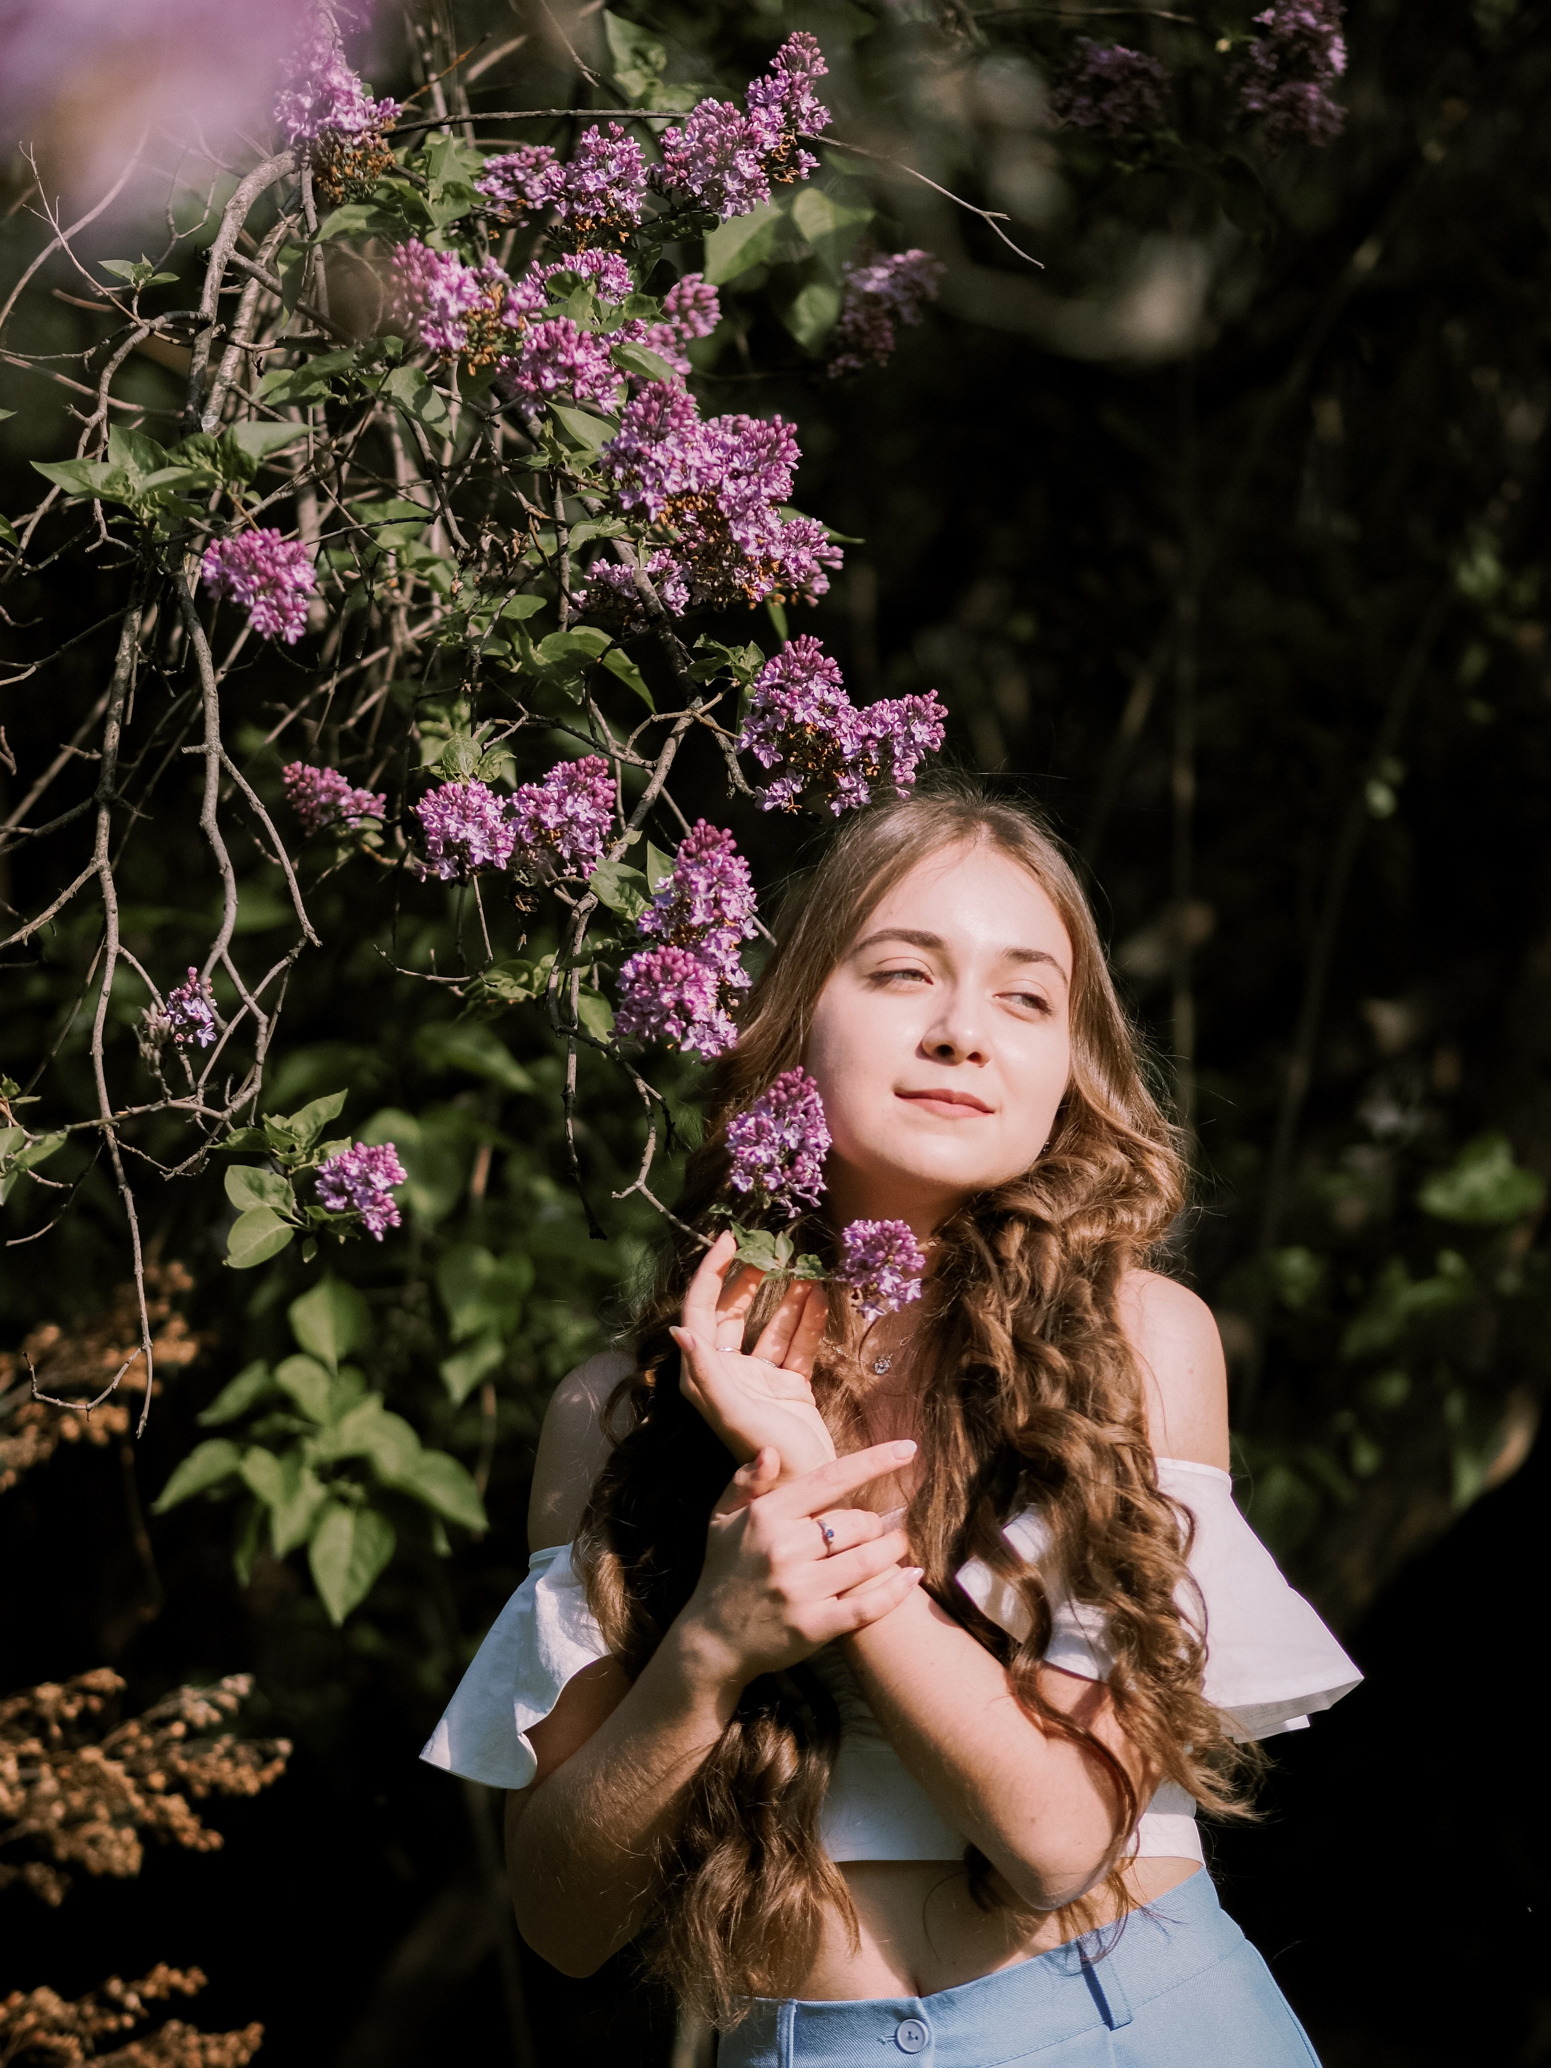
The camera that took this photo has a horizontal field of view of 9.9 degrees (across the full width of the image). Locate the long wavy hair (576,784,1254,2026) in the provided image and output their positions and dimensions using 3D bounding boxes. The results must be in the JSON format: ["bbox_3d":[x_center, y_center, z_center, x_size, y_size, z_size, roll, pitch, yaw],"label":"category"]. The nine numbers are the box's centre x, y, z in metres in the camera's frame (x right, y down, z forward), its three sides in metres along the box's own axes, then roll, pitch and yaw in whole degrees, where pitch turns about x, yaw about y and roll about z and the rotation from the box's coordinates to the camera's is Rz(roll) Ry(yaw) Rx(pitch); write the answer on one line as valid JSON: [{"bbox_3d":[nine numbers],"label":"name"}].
[{"bbox_3d":[0.072,0.193,4.650,0.340,0.640,0.270,0,0,-12],"label":"long wavy hair"}]

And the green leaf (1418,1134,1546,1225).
[{"bbox_3d":[0.488,0.101,6.200,0.085,0.060,0.040,0,-12,0],"label":"green leaf"}]

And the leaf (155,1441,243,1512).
[{"bbox_3d":[-0.348,0.266,5.400,0.064,0.036,0.030,-32,-15,-1],"label":"leaf"}]

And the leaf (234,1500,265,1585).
[{"bbox_3d":[-0.317,0.306,5.420,0.022,0.055,0.025,3,-10,30],"label":"leaf"}]

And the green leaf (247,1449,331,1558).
[{"bbox_3d":[-0.293,0.283,5.400,0.048,0.063,0.030,6,-15,1],"label":"green leaf"}]

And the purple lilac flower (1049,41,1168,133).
[{"bbox_3d":[0.190,-0.539,5.100,0.066,0.054,0.056,0,0,0],"label":"purple lilac flower"}]

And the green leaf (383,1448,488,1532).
[{"bbox_3d":[-0.205,0.275,5.400,0.070,0.040,0.030,32,-15,1],"label":"green leaf"}]

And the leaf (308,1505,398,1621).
[{"bbox_3d":[-0.255,0.319,5.400,0.050,0.071,0.022,6,-15,1],"label":"leaf"}]

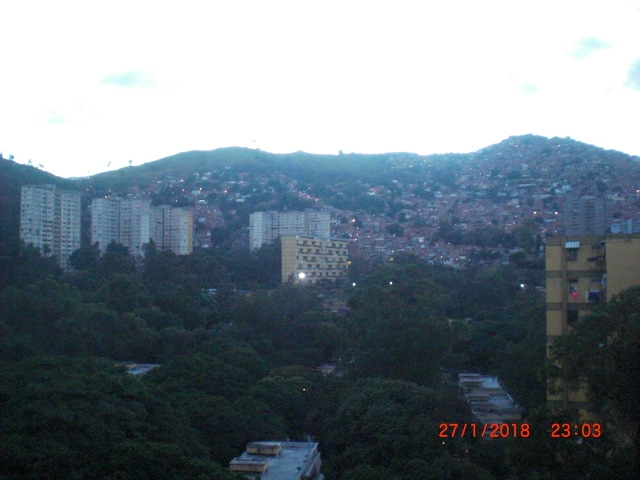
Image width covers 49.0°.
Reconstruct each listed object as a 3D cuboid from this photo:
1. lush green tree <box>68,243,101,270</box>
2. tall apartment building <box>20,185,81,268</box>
[{"bbox_3d":[-131.728,9.628,393.000,16.471,15.804,15.556,1,-2,-19],"label":"lush green tree"},{"bbox_3d":[-157.401,-6.346,412.000,11.173,48.195,32.062,-1,-3,33],"label":"tall apartment building"}]

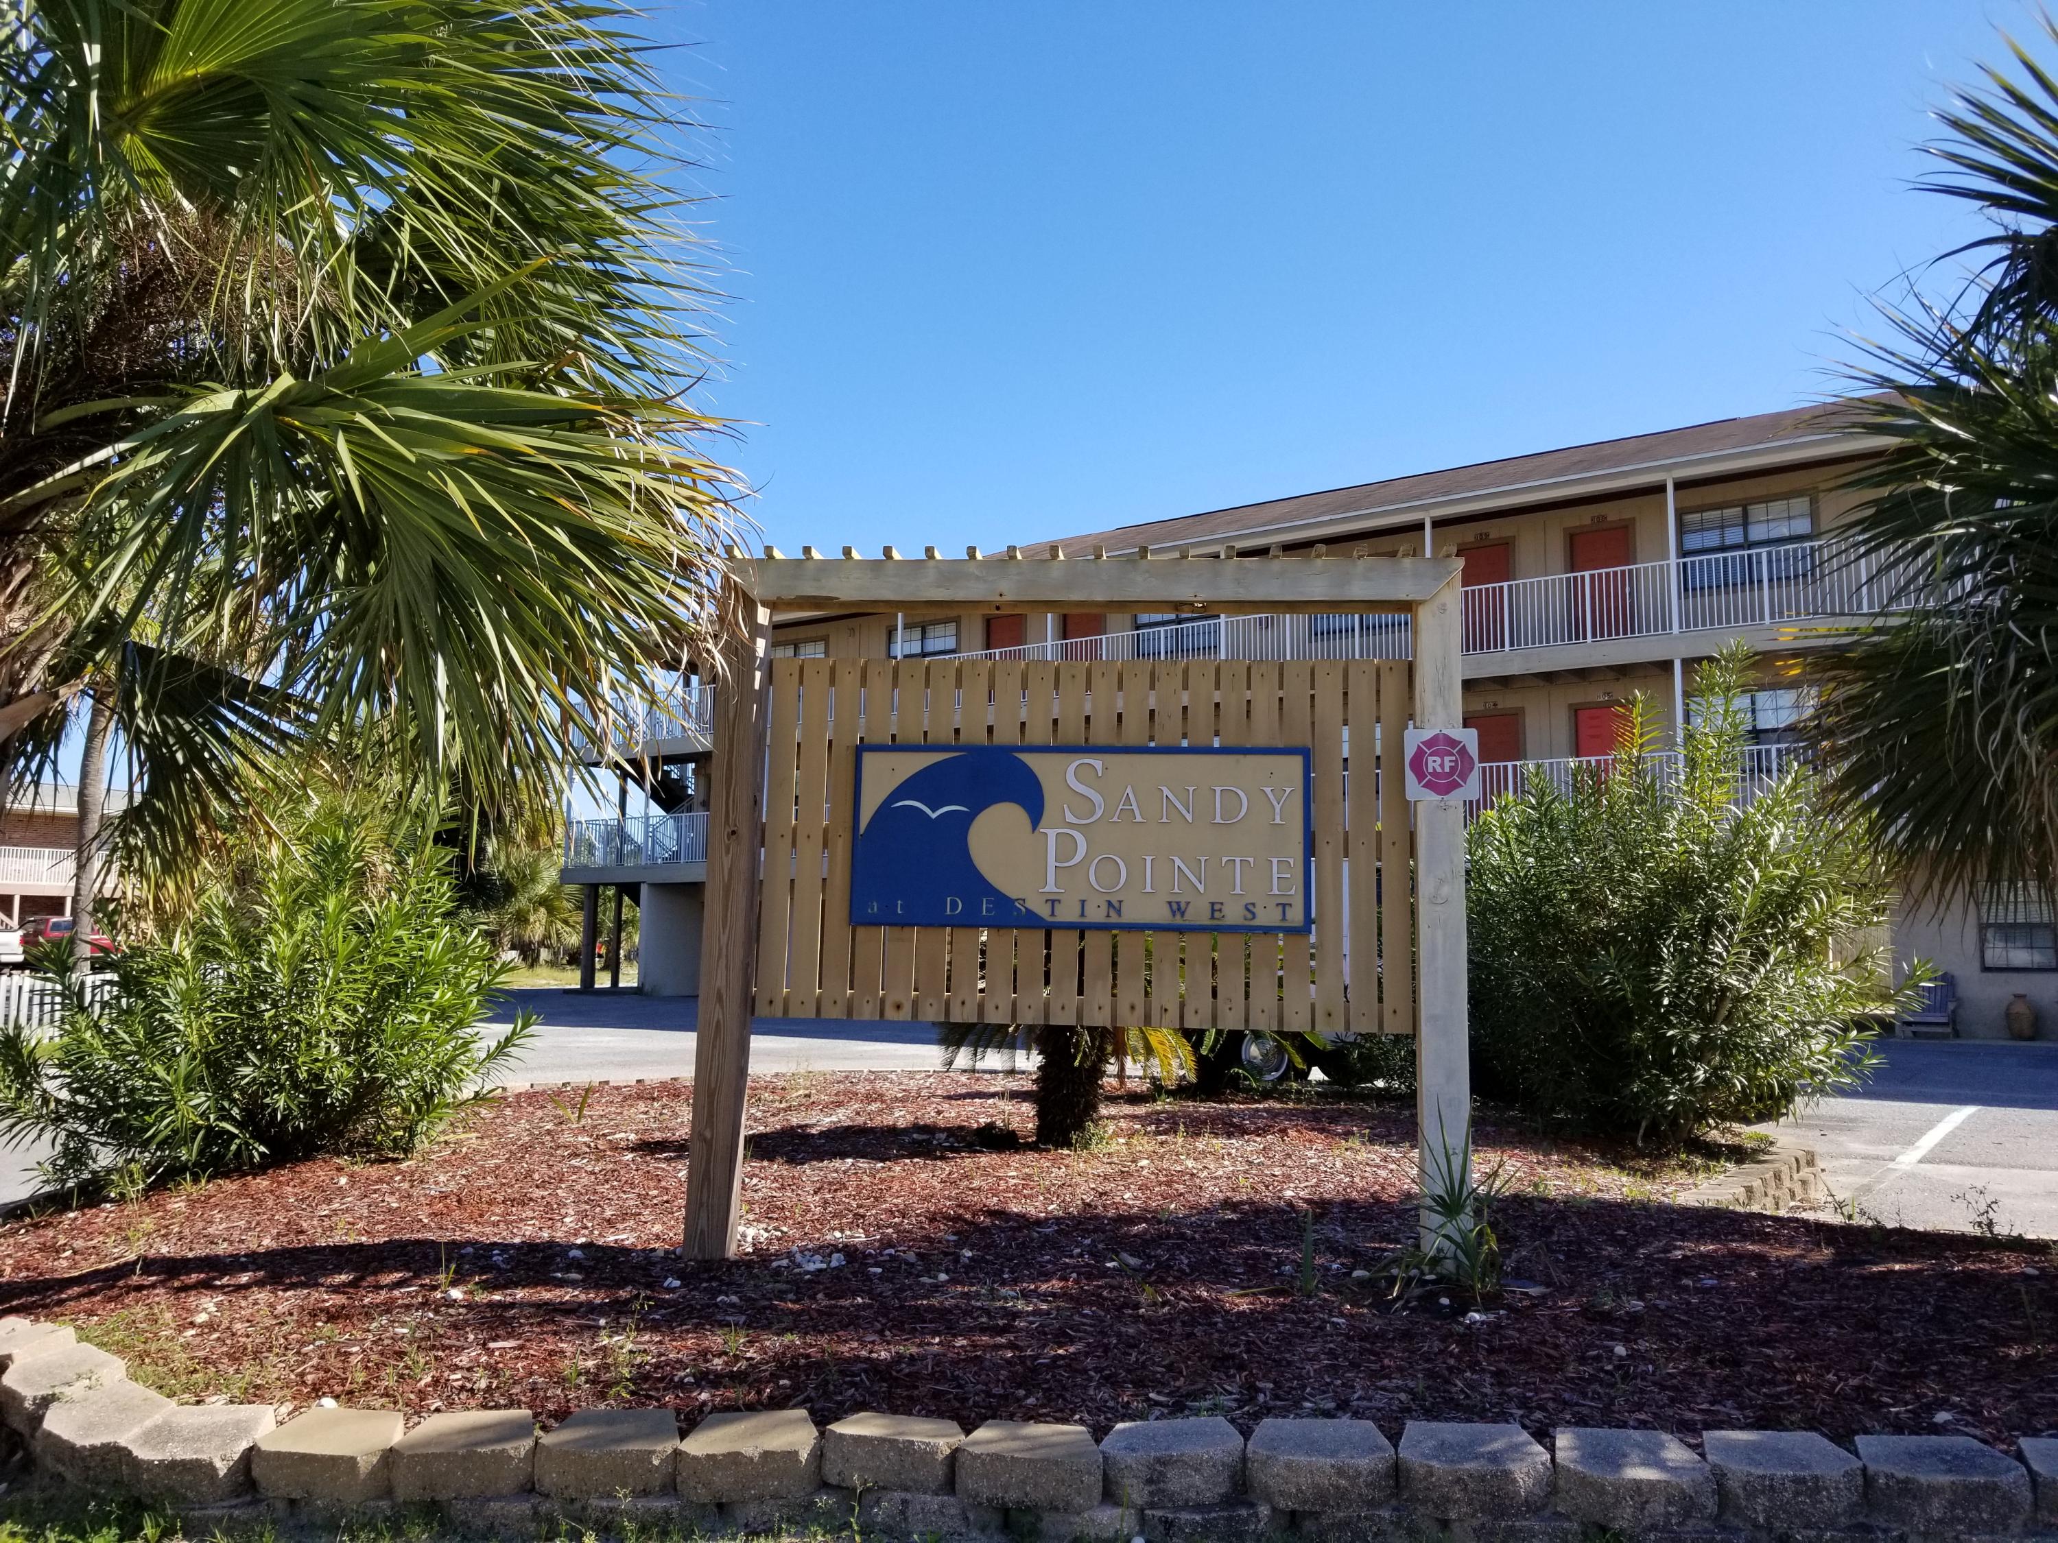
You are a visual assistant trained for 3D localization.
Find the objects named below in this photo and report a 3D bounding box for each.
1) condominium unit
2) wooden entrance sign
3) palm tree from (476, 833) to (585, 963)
[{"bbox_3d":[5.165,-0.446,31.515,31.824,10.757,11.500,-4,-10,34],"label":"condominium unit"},{"bbox_3d":[0.173,0.422,5.205,2.524,2.355,0.240,1,-8,5],"label":"wooden entrance sign"},{"bbox_3d":[-13.767,3.504,42.902,3.100,3.800,3.100,1,-8,0],"label":"palm tree"}]

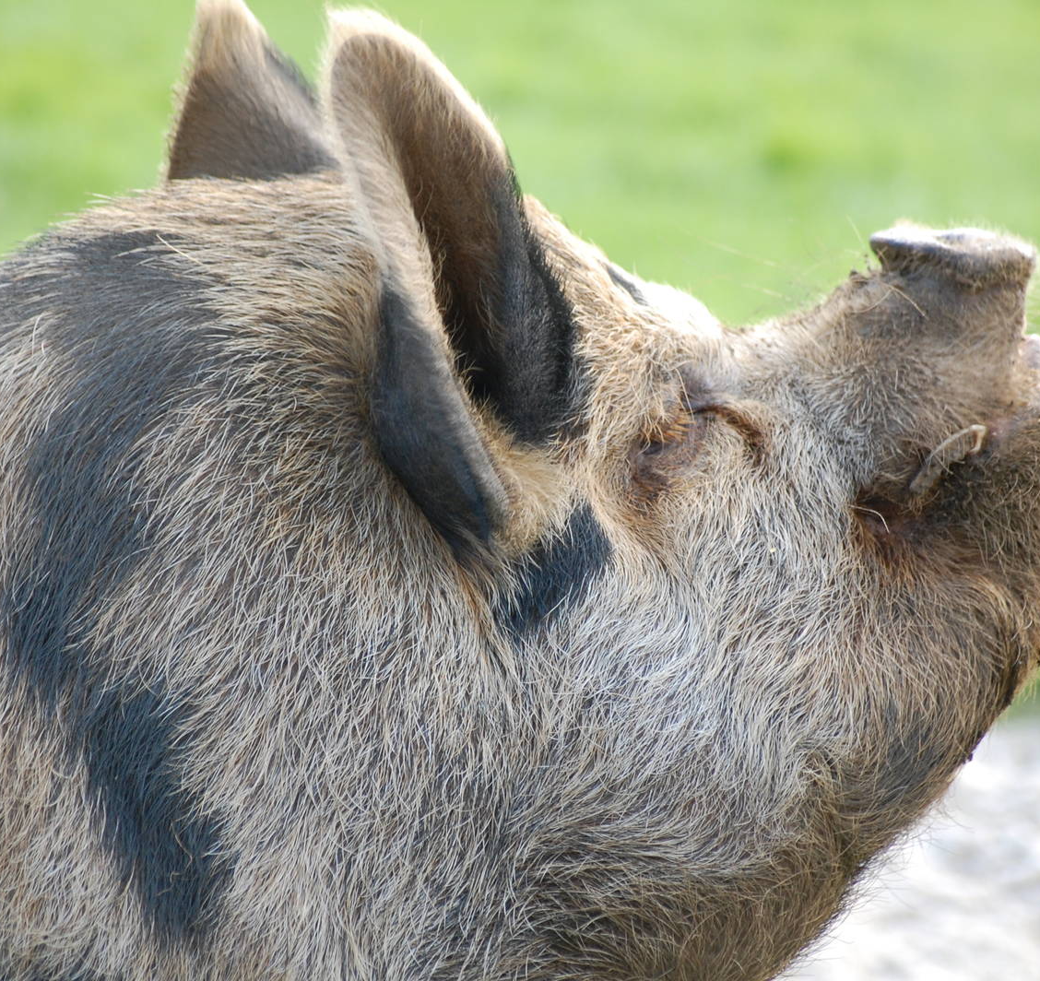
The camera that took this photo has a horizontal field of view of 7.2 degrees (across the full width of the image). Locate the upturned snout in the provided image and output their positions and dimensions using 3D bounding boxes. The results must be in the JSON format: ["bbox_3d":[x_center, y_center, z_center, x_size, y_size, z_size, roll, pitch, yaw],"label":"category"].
[{"bbox_3d":[0.178,-0.095,3.400,0.066,0.021,0.082,6,8,-7],"label":"upturned snout"}]

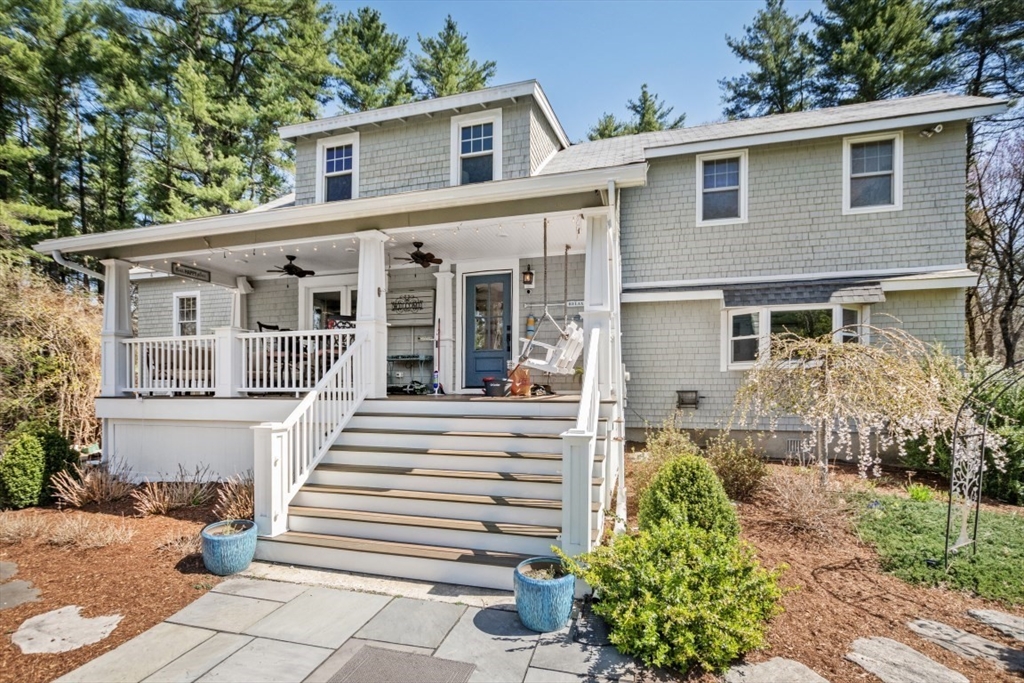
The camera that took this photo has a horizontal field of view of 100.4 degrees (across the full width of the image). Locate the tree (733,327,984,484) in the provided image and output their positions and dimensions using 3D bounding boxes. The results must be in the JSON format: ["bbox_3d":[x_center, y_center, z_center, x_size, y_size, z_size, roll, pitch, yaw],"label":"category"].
[{"bbox_3d":[4.890,0.970,6.350,3.100,2.420,2.900,-1,-3,15],"label":"tree"}]

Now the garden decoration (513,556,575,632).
[{"bbox_3d":[0.243,1.864,3.150,0.455,0.390,0.455,0,-3,4],"label":"garden decoration"}]

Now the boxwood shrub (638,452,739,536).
[{"bbox_3d":[1.857,1.679,4.550,0.990,1.000,0.980,-1,-3,15],"label":"boxwood shrub"}]

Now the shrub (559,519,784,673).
[{"bbox_3d":[1.146,1.713,3.200,1.450,0.760,1.320,-1,-3,15],"label":"shrub"}]

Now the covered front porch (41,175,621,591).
[{"bbox_3d":[-2.880,0.381,6.454,9.400,4.150,3.950,-1,-3,15],"label":"covered front porch"}]

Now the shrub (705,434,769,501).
[{"bbox_3d":[3.163,1.775,6.050,0.820,0.900,0.800,-1,-3,15],"label":"shrub"}]

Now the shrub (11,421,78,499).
[{"bbox_3d":[-6.766,1.705,6.200,0.780,1.130,0.780,-1,-3,15],"label":"shrub"}]

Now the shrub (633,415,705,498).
[{"bbox_3d":[2.262,1.680,6.250,0.970,1.150,0.950,-1,-3,15],"label":"shrub"}]

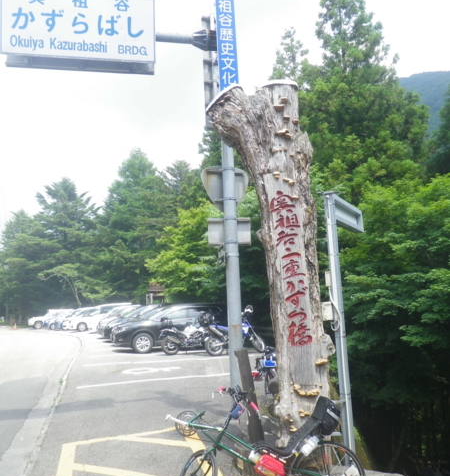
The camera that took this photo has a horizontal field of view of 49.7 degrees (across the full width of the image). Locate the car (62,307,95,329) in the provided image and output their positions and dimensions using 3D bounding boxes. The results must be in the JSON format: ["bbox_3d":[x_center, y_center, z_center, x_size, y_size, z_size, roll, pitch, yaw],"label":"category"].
[{"bbox_3d":[-10.350,6.350,37.400,4.300,1.620,1.720,2,-9,-27],"label":"car"}]

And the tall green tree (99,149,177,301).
[{"bbox_3d":[-8.198,-0.379,47.506,8.000,17.352,8.000,-4,-7,0],"label":"tall green tree"}]

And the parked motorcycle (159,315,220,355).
[{"bbox_3d":[-1.150,3.360,16.700,2.120,1.270,0.850,2,-9,-25],"label":"parked motorcycle"}]

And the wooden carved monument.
[{"bbox_3d":[0.435,0.234,4.604,1.033,3.566,0.700,-5,-7,10],"label":"wooden carved monument"}]

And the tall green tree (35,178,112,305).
[{"bbox_3d":[-16.900,1.300,52.500,8.000,15.200,8.000,-2,-8,0],"label":"tall green tree"}]

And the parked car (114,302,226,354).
[{"bbox_3d":[-2.020,3.290,18.300,4.600,1.720,1.820,2,-9,-26],"label":"parked car"}]

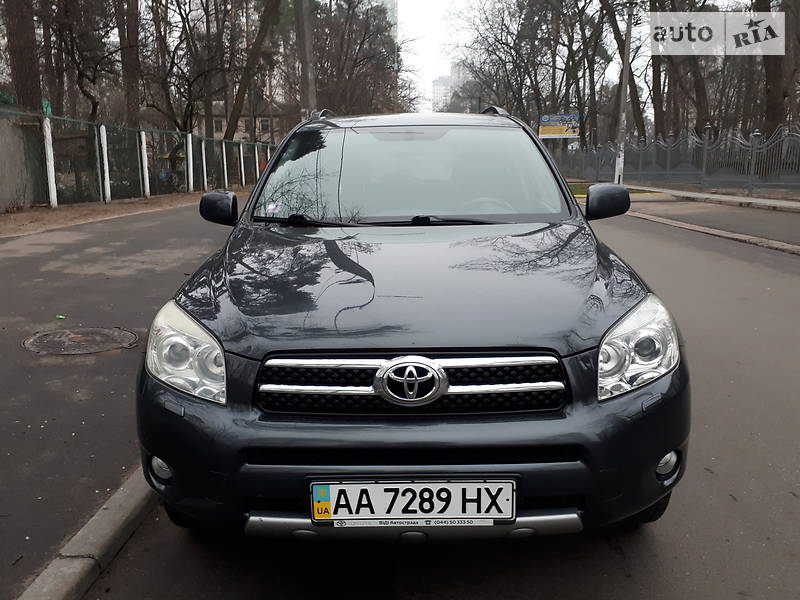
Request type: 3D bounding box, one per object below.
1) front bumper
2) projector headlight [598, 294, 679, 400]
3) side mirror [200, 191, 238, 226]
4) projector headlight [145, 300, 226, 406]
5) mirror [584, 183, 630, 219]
[{"bbox_3d":[0.038,0.401,1.831,1.800,0.615,0.580,-1,12,2],"label":"front bumper"},{"bbox_3d":[0.704,0.126,1.832,0.345,0.238,0.430,-1,12,2],"label":"projector headlight"},{"bbox_3d":[-0.836,-0.431,2.946,0.220,0.172,0.150,-1,12,2],"label":"side mirror"},{"bbox_3d":[-0.631,0.139,1.867,0.345,0.238,0.430,-1,12,2],"label":"projector headlight"},{"bbox_3d":[0.954,-0.448,2.899,0.220,0.172,0.150,-1,12,2],"label":"mirror"}]

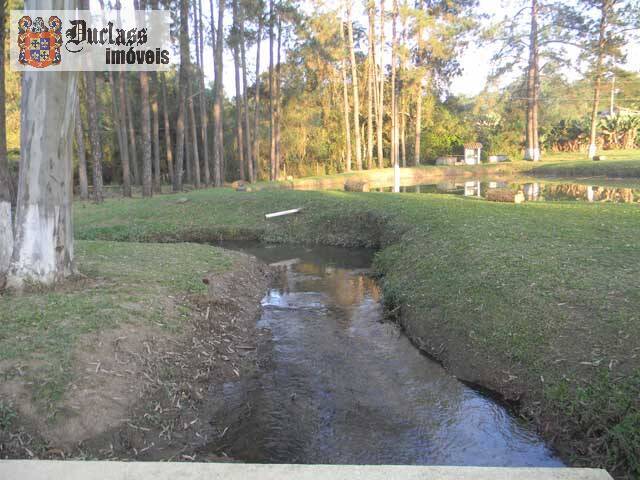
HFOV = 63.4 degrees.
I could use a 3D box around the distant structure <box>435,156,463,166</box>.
[{"bbox_3d":[11.045,-6.748,44.500,2.300,0.800,1.100,1,9,7],"label":"distant structure"}]

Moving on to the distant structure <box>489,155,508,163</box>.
[{"bbox_3d":[15.861,-7.224,46.000,1.700,0.650,0.800,1,9,7],"label":"distant structure"}]

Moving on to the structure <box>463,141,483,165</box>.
[{"bbox_3d":[13.360,-7.493,45.000,1.550,1.900,1.400,1,9,7],"label":"structure"}]

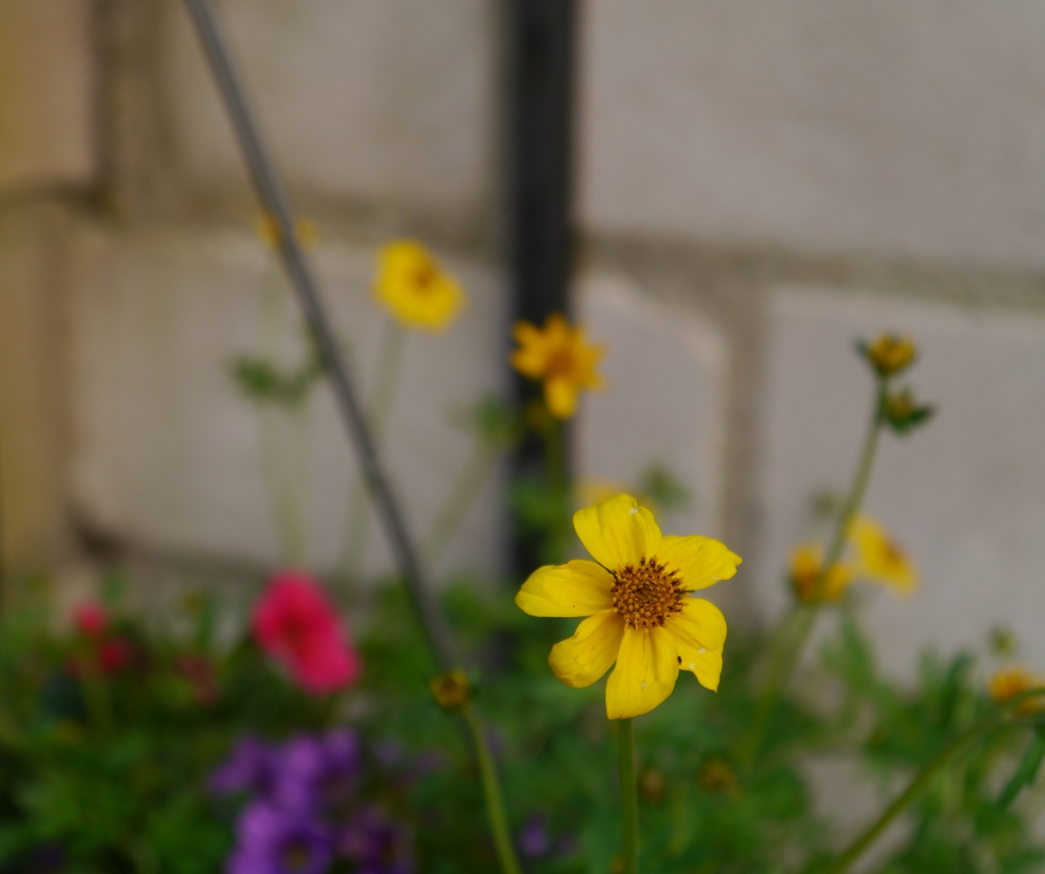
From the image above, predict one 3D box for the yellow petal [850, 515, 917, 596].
[{"bbox_3d":[0.125,0.041,0.770,0.012,0.029,0.029,-37,-6,27],"label":"yellow petal"}]

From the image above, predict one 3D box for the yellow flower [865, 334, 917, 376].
[{"bbox_3d":[0.086,-0.019,0.520,0.013,0.011,0.013,7,9,0],"label":"yellow flower"}]

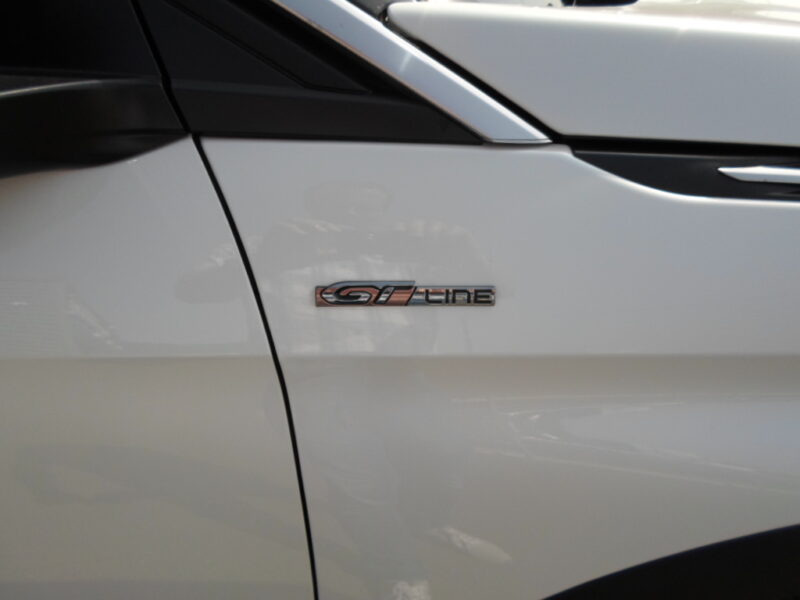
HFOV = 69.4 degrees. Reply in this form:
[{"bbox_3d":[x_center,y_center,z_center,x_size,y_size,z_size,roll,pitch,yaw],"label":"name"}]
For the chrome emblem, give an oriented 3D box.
[{"bbox_3d":[0.004,-0.005,0.472,0.146,0.021,0.004,-1,11,-3],"label":"chrome emblem"}]

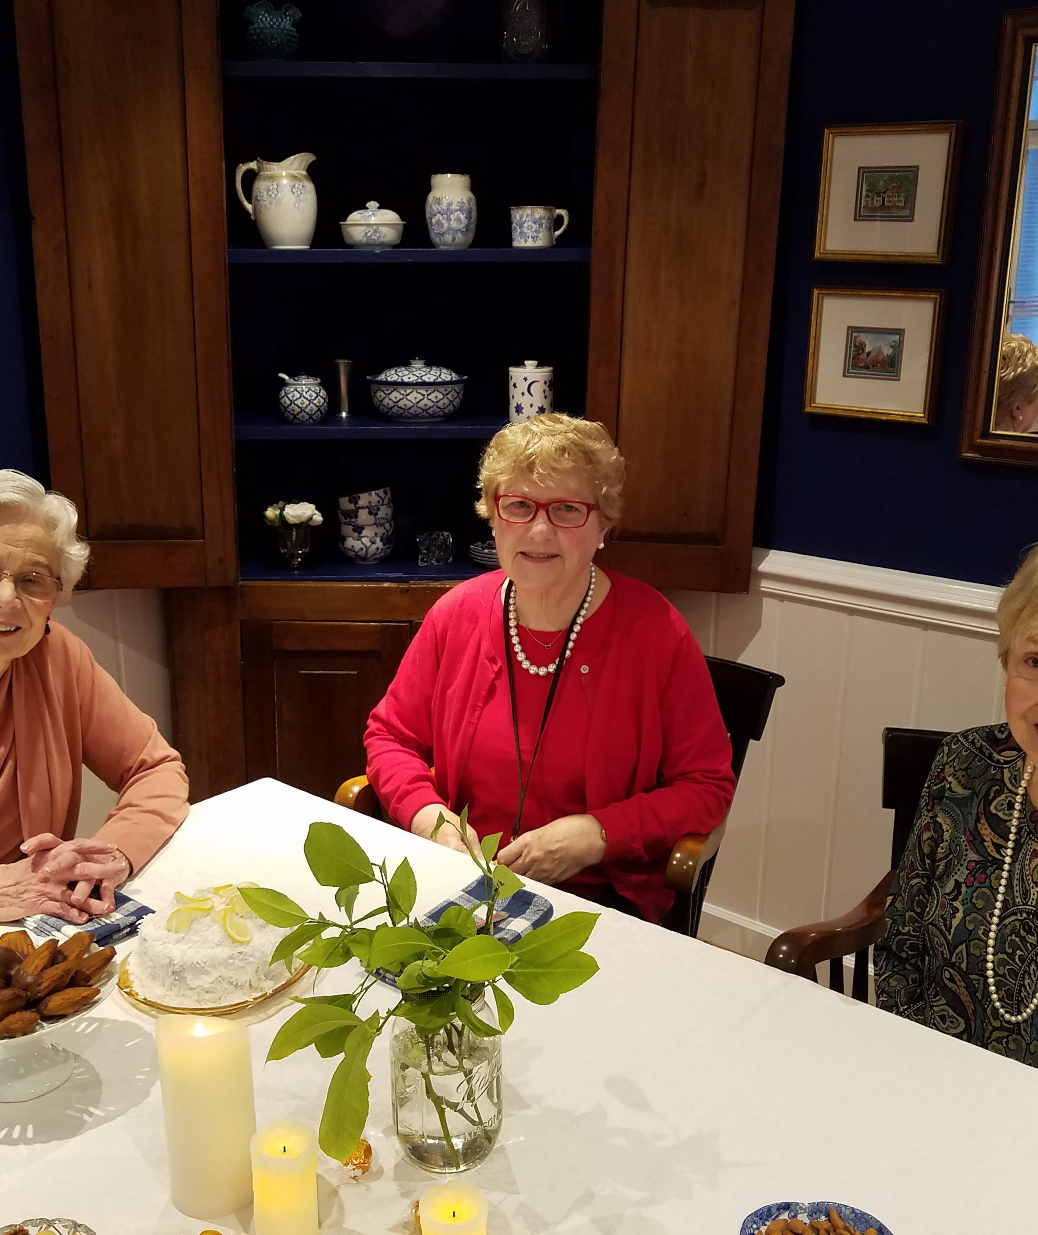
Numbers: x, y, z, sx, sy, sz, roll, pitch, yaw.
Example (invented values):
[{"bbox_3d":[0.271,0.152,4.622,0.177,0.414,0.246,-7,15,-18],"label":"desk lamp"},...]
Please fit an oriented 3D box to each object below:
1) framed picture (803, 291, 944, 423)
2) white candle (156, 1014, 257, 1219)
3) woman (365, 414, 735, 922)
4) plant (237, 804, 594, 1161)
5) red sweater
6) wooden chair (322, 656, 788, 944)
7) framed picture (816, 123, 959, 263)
[{"bbox_3d":[0.638,-0.474,2.229,0.239,0.223,0.022,13,20,36],"label":"framed picture"},{"bbox_3d":[-0.254,0.404,1.019,0.075,0.155,0.075,1,16,0],"label":"white candle"},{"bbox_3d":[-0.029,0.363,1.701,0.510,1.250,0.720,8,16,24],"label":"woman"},{"bbox_3d":[-0.072,0.287,0.993,0.300,0.300,0.270,1,15,0],"label":"plant"},{"bbox_3d":[0.034,0.227,1.768,0.490,0.580,0.360,8,16,22],"label":"red sweater"},{"bbox_3d":[0.060,0.523,2.060,0.600,0.870,0.560,8,17,22],"label":"wooden chair"},{"bbox_3d":[0.639,-0.738,2.158,0.238,0.224,0.022,13,20,36],"label":"framed picture"}]

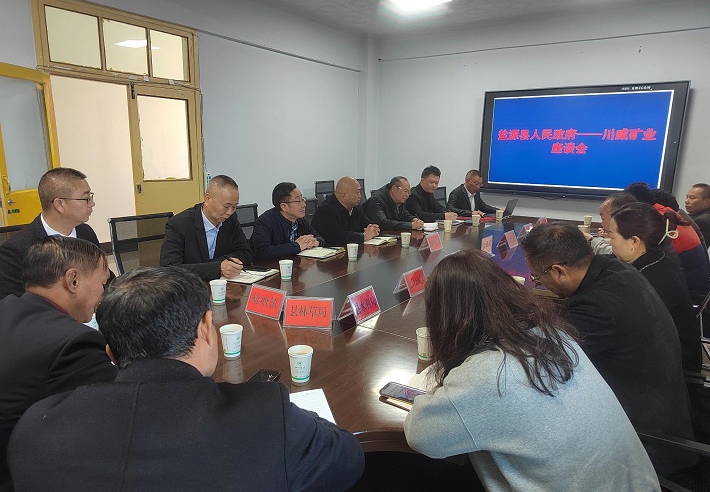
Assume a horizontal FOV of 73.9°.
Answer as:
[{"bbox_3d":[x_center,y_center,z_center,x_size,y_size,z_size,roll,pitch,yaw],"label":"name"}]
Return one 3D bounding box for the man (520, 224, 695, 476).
[{"bbox_3d":[0.829,0.514,1.788,0.740,1.220,0.540,8,14,30],"label":"man"}]

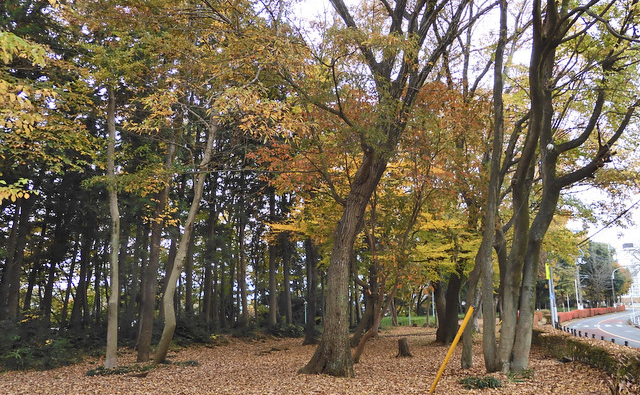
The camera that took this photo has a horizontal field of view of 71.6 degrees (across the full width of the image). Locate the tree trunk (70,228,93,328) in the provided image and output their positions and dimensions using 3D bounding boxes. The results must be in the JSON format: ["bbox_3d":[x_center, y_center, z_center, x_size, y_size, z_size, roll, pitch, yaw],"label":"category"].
[{"bbox_3d":[-9.428,3.222,17.717,0.500,4.082,0.450,0,-12,0],"label":"tree trunk"}]

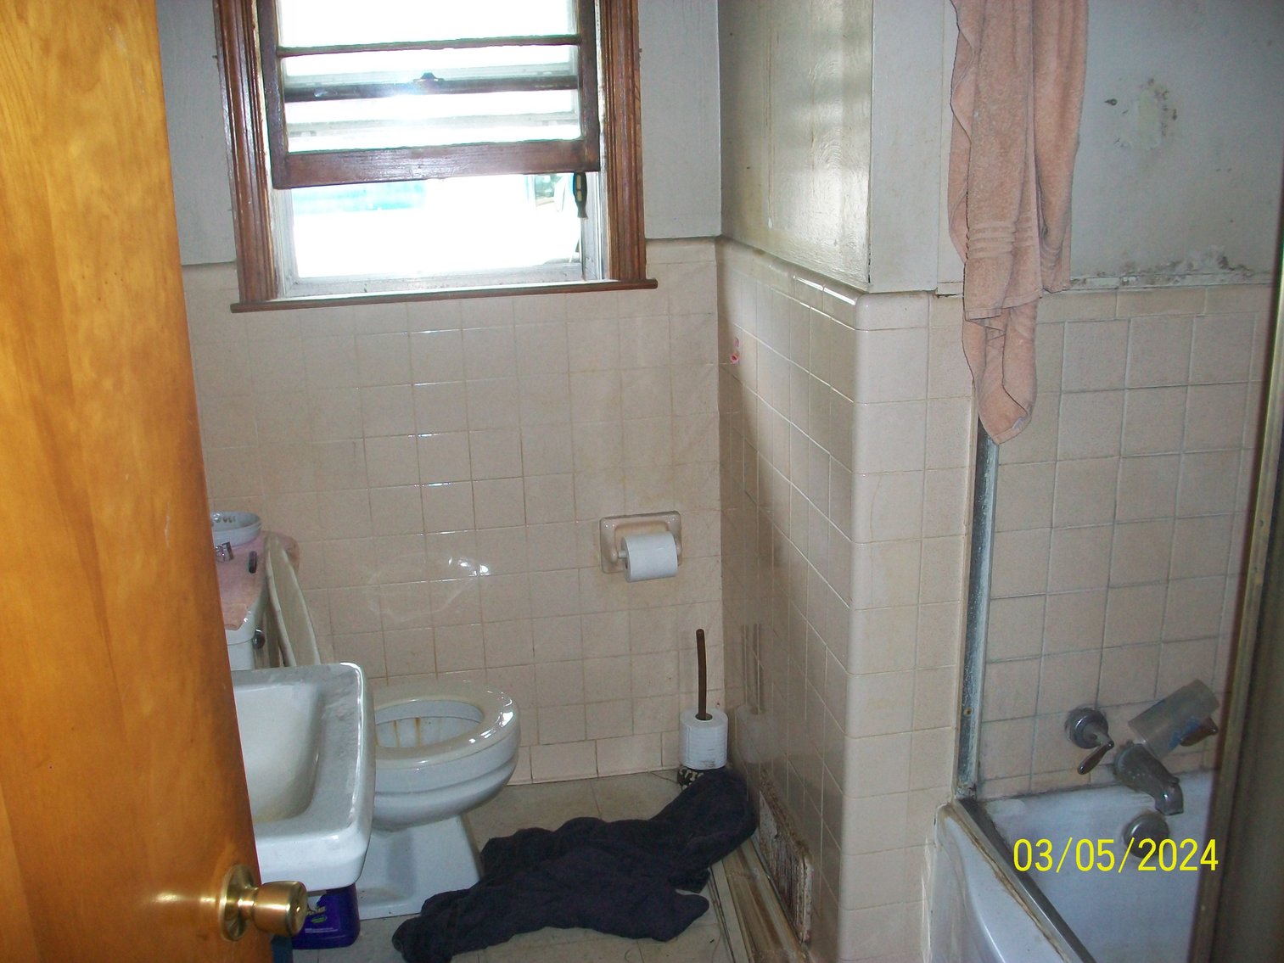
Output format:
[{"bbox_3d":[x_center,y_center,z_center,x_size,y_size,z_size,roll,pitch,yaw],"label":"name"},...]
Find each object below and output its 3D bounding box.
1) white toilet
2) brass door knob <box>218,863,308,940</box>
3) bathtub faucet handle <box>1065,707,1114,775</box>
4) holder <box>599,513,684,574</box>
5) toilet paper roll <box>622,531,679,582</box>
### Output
[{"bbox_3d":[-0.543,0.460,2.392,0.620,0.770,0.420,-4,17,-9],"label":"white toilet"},{"bbox_3d":[-0.314,0.357,1.067,0.060,0.065,0.065,0,17,6],"label":"brass door knob"},{"bbox_3d":[0.744,0.425,2.069,0.088,0.092,0.077,-4,17,-9],"label":"bathtub faucet handle"},{"bbox_3d":[0.005,0.145,2.755,0.178,0.126,0.076,-4,17,-9],"label":"holder"},{"bbox_3d":[0.017,0.162,2.733,0.105,0.100,0.100,-4,17,-9],"label":"toilet paper roll"}]

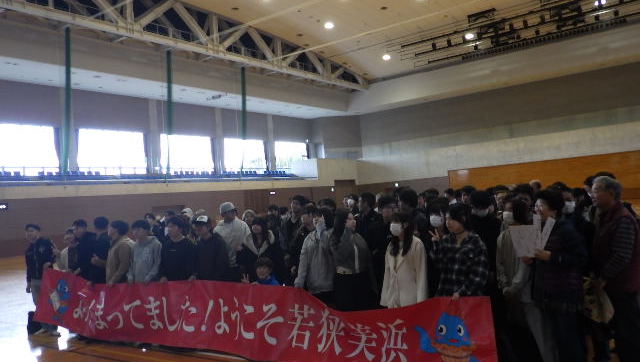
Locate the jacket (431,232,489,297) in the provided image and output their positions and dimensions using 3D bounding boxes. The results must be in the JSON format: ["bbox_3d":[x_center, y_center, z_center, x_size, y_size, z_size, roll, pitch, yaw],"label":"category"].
[{"bbox_3d":[1.204,0.764,4.470,0.520,0.640,0.380,-7,-3,40],"label":"jacket"}]

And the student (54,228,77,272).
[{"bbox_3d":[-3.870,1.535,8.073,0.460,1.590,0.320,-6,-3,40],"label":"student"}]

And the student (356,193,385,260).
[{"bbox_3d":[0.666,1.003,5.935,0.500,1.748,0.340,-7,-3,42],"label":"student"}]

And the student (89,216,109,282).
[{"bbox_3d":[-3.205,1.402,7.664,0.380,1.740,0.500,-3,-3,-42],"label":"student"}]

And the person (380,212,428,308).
[{"bbox_3d":[0.882,1.059,4.985,0.480,1.533,0.320,-6,-2,34],"label":"person"}]

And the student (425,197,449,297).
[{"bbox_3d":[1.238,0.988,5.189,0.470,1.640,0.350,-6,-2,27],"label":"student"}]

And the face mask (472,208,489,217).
[{"bbox_3d":[1.545,0.303,4.985,0.150,0.100,0.080,-6,-2,27],"label":"face mask"}]

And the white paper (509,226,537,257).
[{"bbox_3d":[1.612,0.475,4.100,0.210,0.270,0.020,-14,-10,24],"label":"white paper"}]

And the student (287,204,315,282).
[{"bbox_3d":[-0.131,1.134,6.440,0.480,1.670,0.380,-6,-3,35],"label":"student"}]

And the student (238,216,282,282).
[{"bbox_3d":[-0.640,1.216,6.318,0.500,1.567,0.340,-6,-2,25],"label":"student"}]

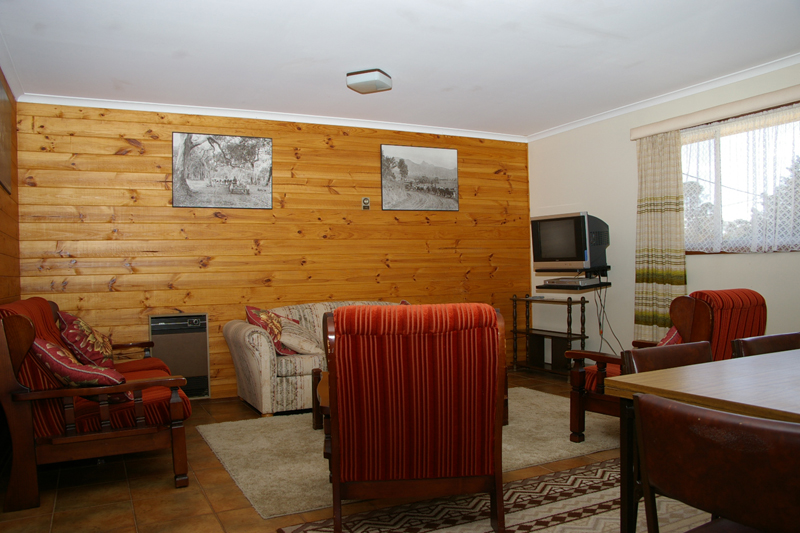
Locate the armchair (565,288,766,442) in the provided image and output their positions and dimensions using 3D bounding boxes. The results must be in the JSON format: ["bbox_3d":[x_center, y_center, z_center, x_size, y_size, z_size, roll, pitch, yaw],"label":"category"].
[{"bbox_3d":[1.524,0.577,3.442,0.790,0.895,0.835,-2,1,-41],"label":"armchair"}]

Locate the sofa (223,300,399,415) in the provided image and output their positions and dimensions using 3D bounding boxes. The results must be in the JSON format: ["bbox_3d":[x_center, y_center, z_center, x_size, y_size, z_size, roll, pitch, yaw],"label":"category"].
[{"bbox_3d":[-0.453,0.689,4.995,1.860,0.770,0.820,-2,1,-26],"label":"sofa"}]

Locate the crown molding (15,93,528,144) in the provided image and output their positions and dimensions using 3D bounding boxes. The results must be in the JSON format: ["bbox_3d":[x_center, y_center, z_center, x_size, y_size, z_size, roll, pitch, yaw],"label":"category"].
[{"bbox_3d":[-0.707,-1.296,5.391,4.660,0.065,0.065,-2,1,-26],"label":"crown molding"}]

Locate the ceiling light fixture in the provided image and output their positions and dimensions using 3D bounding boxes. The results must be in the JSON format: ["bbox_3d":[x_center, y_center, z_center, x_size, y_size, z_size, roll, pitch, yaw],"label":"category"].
[{"bbox_3d":[-0.208,-1.282,4.167,0.235,0.084,0.235,-1,1,23],"label":"ceiling light fixture"}]

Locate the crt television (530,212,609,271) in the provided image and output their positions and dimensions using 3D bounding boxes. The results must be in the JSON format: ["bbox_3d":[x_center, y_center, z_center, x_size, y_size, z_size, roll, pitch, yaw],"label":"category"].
[{"bbox_3d":[1.551,-0.227,5.303,0.460,0.468,0.575,-6,3,-40],"label":"crt television"}]

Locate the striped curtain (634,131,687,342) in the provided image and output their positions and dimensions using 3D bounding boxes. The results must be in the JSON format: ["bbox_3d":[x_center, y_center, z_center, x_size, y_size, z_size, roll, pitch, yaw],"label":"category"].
[{"bbox_3d":[2.104,-0.140,4.882,0.100,1.900,0.500,-2,1,-26],"label":"striped curtain"}]

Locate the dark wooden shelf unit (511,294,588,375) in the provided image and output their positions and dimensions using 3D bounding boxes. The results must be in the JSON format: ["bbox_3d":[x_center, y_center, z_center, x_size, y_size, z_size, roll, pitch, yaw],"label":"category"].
[{"bbox_3d":[1.387,0.646,5.619,0.260,0.745,0.790,-2,1,-31],"label":"dark wooden shelf unit"}]

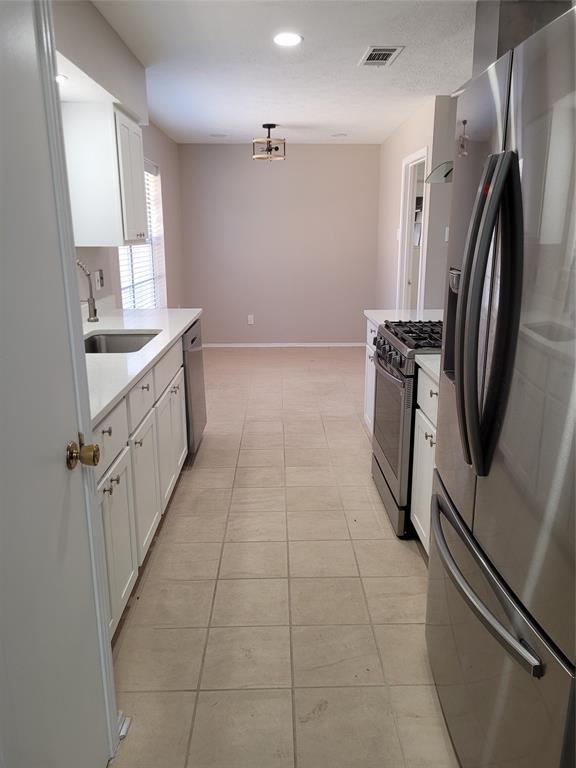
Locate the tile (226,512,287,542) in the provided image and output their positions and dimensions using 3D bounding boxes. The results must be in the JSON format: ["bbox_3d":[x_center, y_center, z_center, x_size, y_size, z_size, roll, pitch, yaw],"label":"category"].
[{"bbox_3d":[-0.156,0.724,2.906,0.302,0.012,0.302,-1,15,-1],"label":"tile"}]

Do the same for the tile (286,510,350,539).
[{"bbox_3d":[0.150,0.719,2.911,0.302,0.012,0.302,-1,15,-1],"label":"tile"}]

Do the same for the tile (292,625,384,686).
[{"bbox_3d":[0.166,0.942,2.006,0.299,0.010,0.299,-1,15,-1],"label":"tile"}]

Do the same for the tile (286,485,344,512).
[{"bbox_3d":[0.143,0.639,3.185,0.301,0.012,0.300,-1,15,-1],"label":"tile"}]

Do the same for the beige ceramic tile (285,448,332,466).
[{"bbox_3d":[0.132,0.486,3.789,0.302,0.010,0.302,-1,15,-1],"label":"beige ceramic tile"}]

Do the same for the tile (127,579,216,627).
[{"bbox_3d":[-0.446,0.876,2.294,0.301,0.012,0.300,-1,15,-1],"label":"tile"}]

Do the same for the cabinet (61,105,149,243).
[{"bbox_3d":[-1.097,-1.240,3.520,0.315,0.759,0.600,-1,15,-1],"label":"cabinet"}]

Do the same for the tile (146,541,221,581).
[{"bbox_3d":[-0.455,0.803,2.600,0.302,0.010,0.302,-1,15,-1],"label":"tile"}]

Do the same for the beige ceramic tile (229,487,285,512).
[{"bbox_3d":[-0.161,0.642,3.179,0.301,0.012,0.300,-1,15,-1],"label":"beige ceramic tile"}]

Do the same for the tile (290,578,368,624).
[{"bbox_3d":[0.161,0.873,2.319,0.302,0.012,0.302,-1,15,-1],"label":"tile"}]

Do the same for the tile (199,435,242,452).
[{"bbox_3d":[-0.484,0.416,4.074,0.302,0.010,0.302,-1,15,-1],"label":"tile"}]

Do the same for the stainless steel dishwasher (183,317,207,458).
[{"bbox_3d":[-0.878,0.035,3.752,0.600,0.840,0.600,-1,15,-1],"label":"stainless steel dishwasher"}]

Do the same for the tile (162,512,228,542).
[{"bbox_3d":[-0.458,0.722,2.882,0.299,0.010,0.299,-1,15,-1],"label":"tile"}]

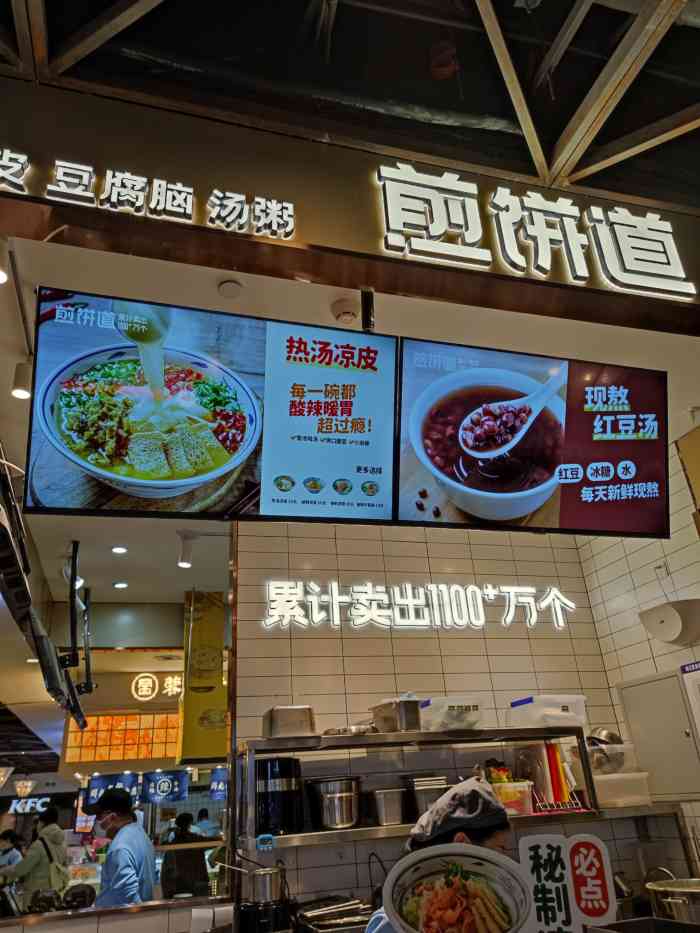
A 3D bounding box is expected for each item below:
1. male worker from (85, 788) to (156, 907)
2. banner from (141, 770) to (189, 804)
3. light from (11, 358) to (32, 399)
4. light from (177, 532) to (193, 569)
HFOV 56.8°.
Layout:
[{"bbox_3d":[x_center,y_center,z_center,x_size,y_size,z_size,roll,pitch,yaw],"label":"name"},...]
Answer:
[{"bbox_3d":[-1.433,2.849,3.808,0.420,1.710,0.500,-1,-27,-6],"label":"male worker"},{"bbox_3d":[-3.130,5.457,11.000,0.750,0.450,0.030,4,-28,-16],"label":"banner"},{"bbox_3d":[-1.277,-0.339,2.521,0.072,0.165,0.072,4,-28,-16],"label":"light"},{"bbox_3d":[-1.134,0.567,4.436,0.092,0.230,0.092,4,-28,-16],"label":"light"}]

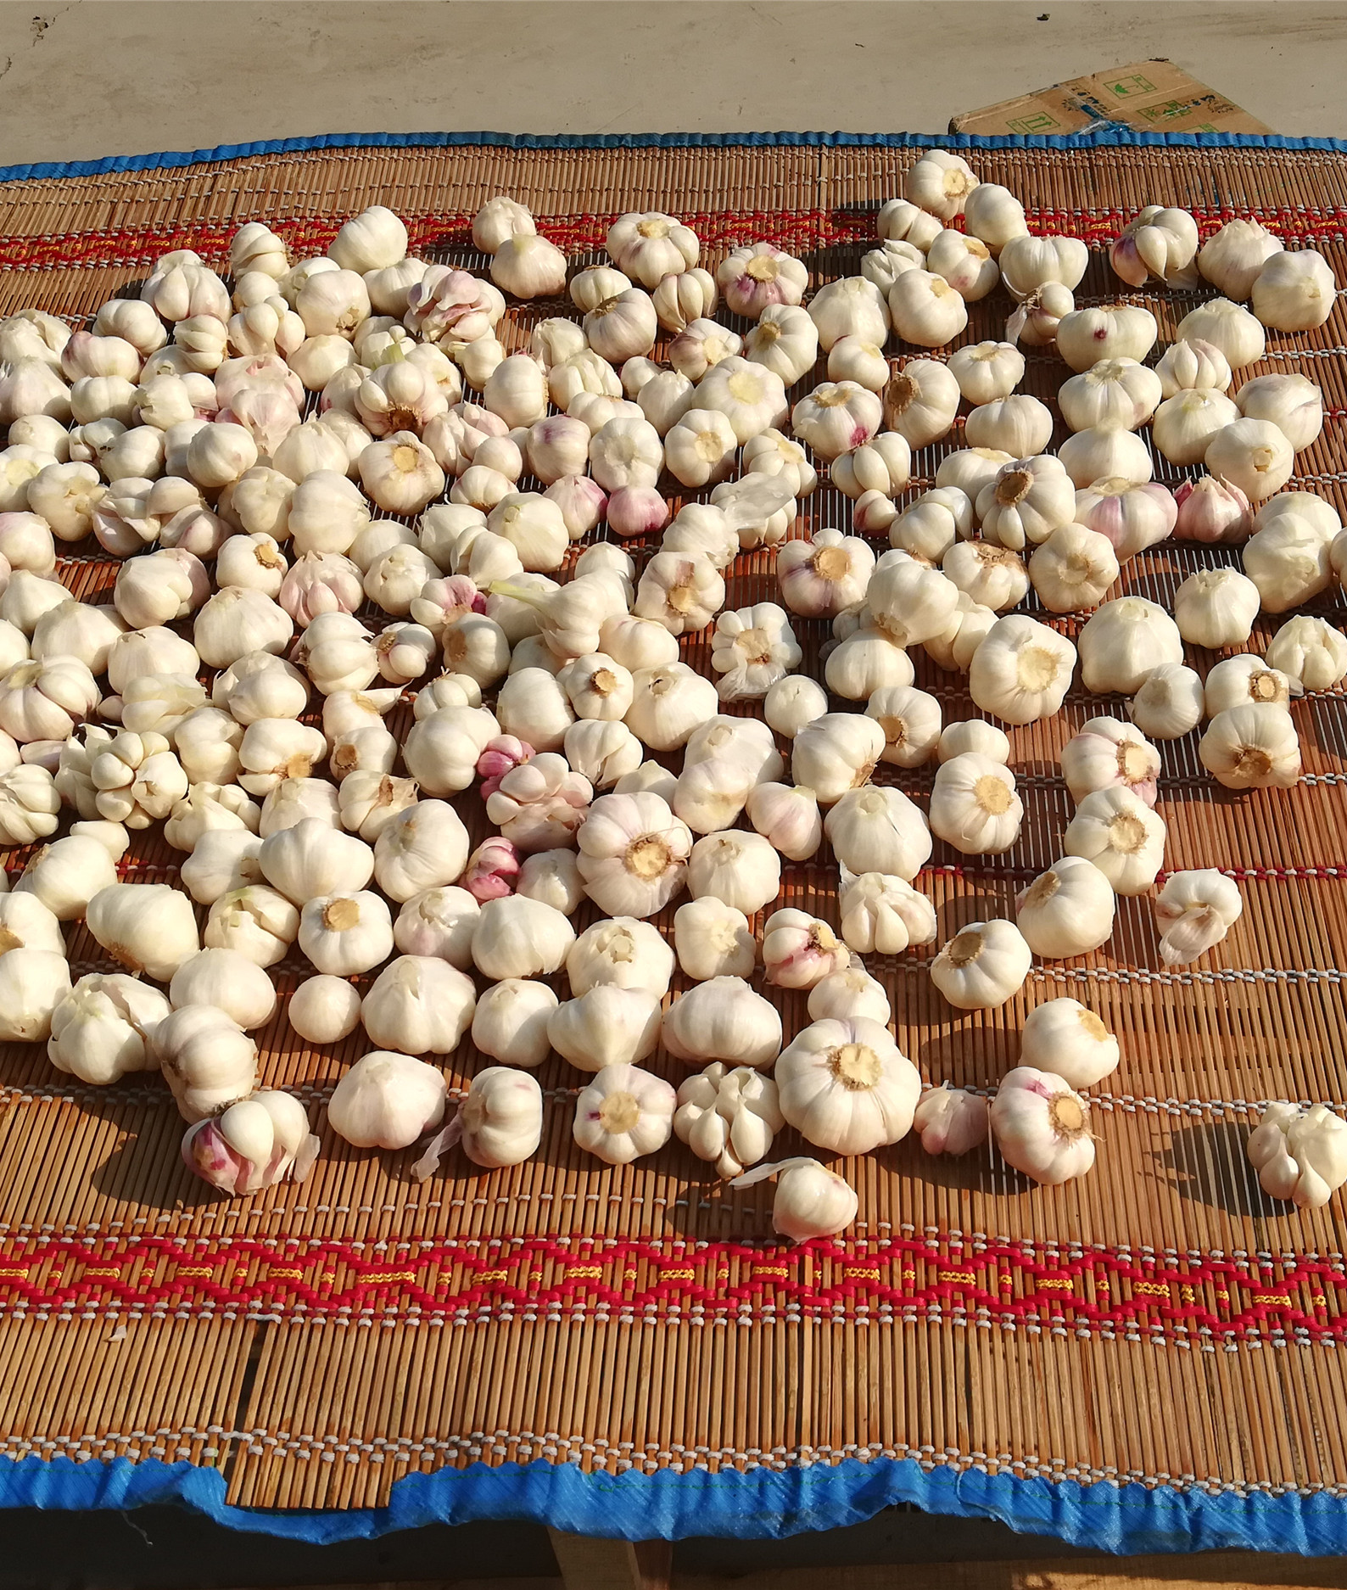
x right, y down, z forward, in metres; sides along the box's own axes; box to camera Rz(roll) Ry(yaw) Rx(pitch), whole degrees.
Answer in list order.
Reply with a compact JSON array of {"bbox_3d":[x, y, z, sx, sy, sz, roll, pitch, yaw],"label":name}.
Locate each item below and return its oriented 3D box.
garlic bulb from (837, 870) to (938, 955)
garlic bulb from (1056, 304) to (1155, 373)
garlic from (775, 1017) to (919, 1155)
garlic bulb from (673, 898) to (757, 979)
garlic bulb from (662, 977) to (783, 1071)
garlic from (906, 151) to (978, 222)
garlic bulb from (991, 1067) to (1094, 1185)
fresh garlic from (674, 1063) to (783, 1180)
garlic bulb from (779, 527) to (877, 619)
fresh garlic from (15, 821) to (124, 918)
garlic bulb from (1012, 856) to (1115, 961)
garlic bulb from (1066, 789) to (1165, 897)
[{"bbox_3d":[0.115,0.062,0.851,0.053,0.043,0.048,0,51,0],"label":"garlic bulb"},{"bbox_3d":[0.271,-0.285,0.998,0.069,0.054,0.059,1,53,3],"label":"garlic bulb"},{"bbox_3d":[0.085,0.142,0.776,0.070,0.057,0.070,1,65,-1],"label":"garlic"},{"bbox_3d":[0.021,0.074,0.812,0.043,0.039,0.044,1,53,3],"label":"garlic bulb"},{"bbox_3d":[0.022,0.103,0.716,0.054,0.041,0.054,0,14,4],"label":"garlic bulb"},{"bbox_3d":[0.188,-0.426,1.118,0.051,0.051,0.043,-63,25,4],"label":"garlic"},{"bbox_3d":[0.172,0.155,0.745,0.055,0.044,0.050,8,74,-29],"label":"garlic bulb"},{"bbox_3d":[0.026,0.154,0.752,0.052,0.039,0.056,1,53,3],"label":"fresh garlic"},{"bbox_3d":[0.092,-0.133,0.957,0.058,0.048,0.058,1,53,3],"label":"garlic bulb"},{"bbox_3d":[-0.298,0.039,0.784,0.051,0.040,0.050,1,53,3],"label":"fresh garlic"},{"bbox_3d":[0.201,0.058,0.816,0.054,0.046,0.053,-16,57,26],"label":"garlic bulb"},{"bbox_3d":[0.213,0.022,0.768,0.050,0.042,0.050,3,70,0],"label":"garlic bulb"}]

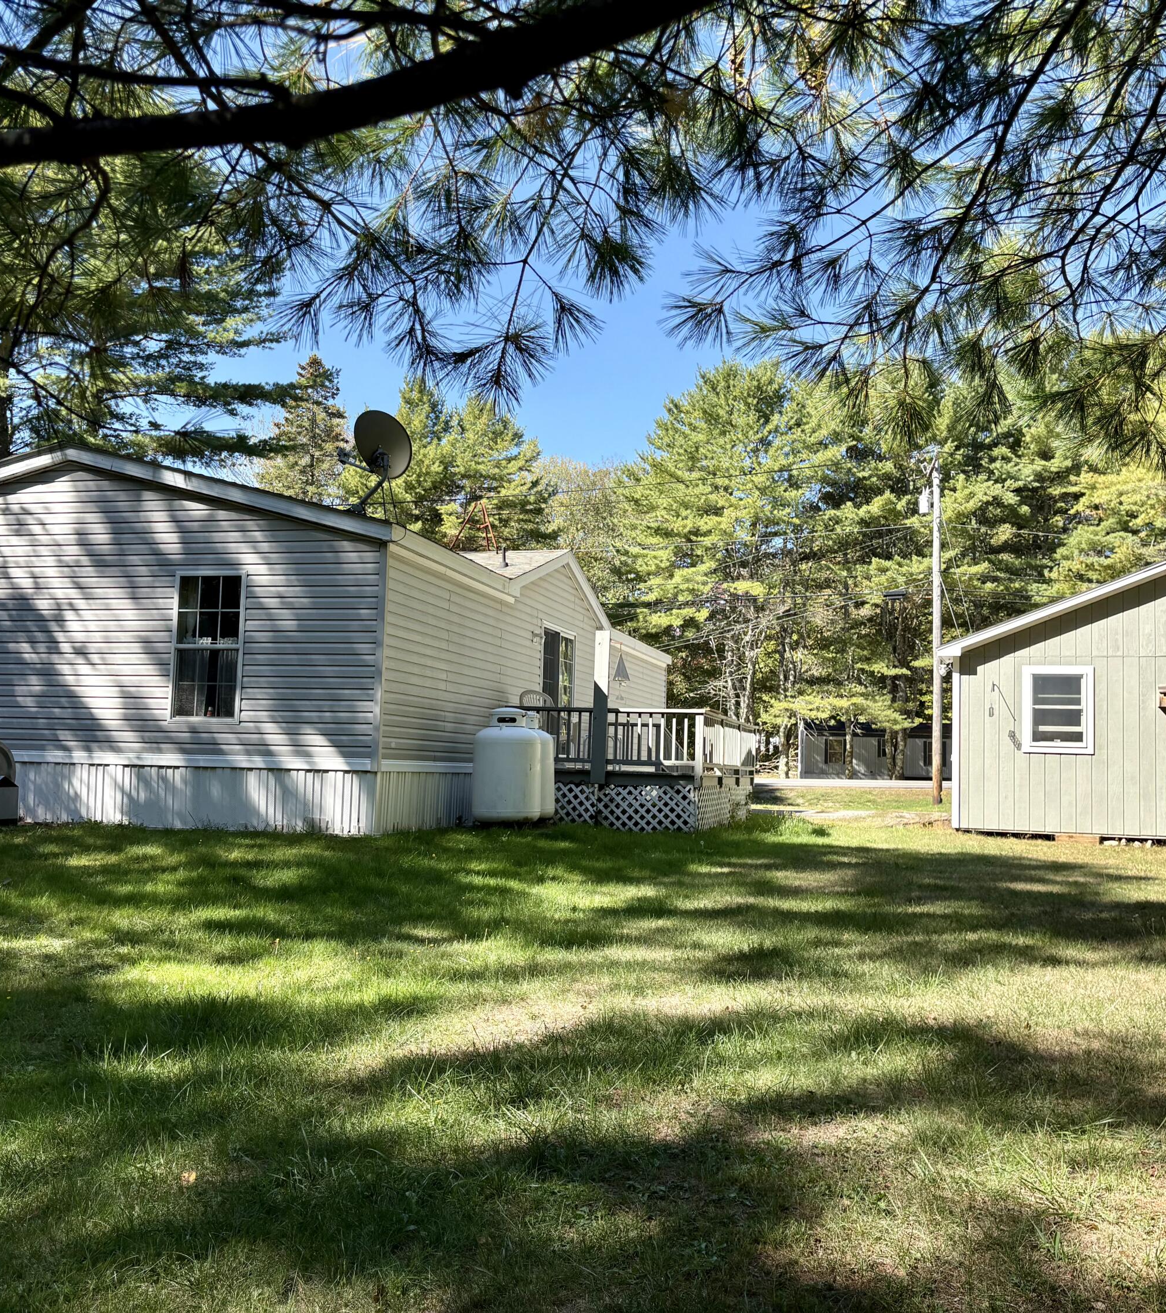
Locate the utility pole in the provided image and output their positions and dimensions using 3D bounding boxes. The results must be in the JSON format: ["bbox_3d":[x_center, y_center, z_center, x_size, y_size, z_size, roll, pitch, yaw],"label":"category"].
[{"bbox_3d":[10.574,-0.910,39.362,0.280,10.722,0.280,1,-5,0],"label":"utility pole"}]

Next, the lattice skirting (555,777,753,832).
[{"bbox_3d":[0.824,2.088,19.006,2.559,0.615,5.492,0,-5,14],"label":"lattice skirting"}]

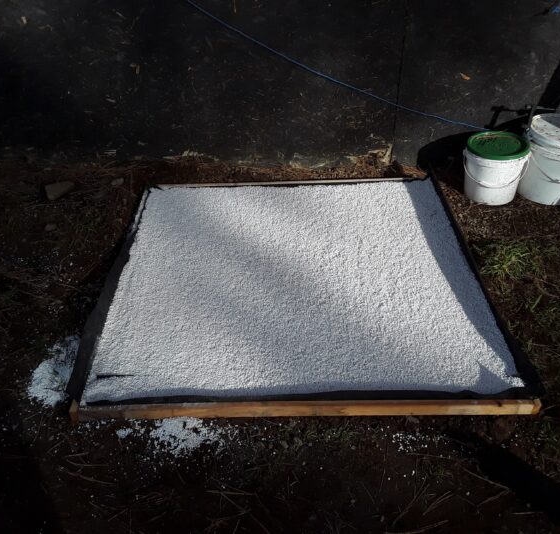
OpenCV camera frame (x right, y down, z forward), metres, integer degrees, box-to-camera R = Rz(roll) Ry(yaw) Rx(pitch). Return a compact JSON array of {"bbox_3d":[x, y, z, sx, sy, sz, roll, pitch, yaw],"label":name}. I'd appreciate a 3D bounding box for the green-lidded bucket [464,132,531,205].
[{"bbox_3d":[0.952,-0.434,2.561,0.270,0.232,0.265,0,38,0],"label":"green-lidded bucket"}]

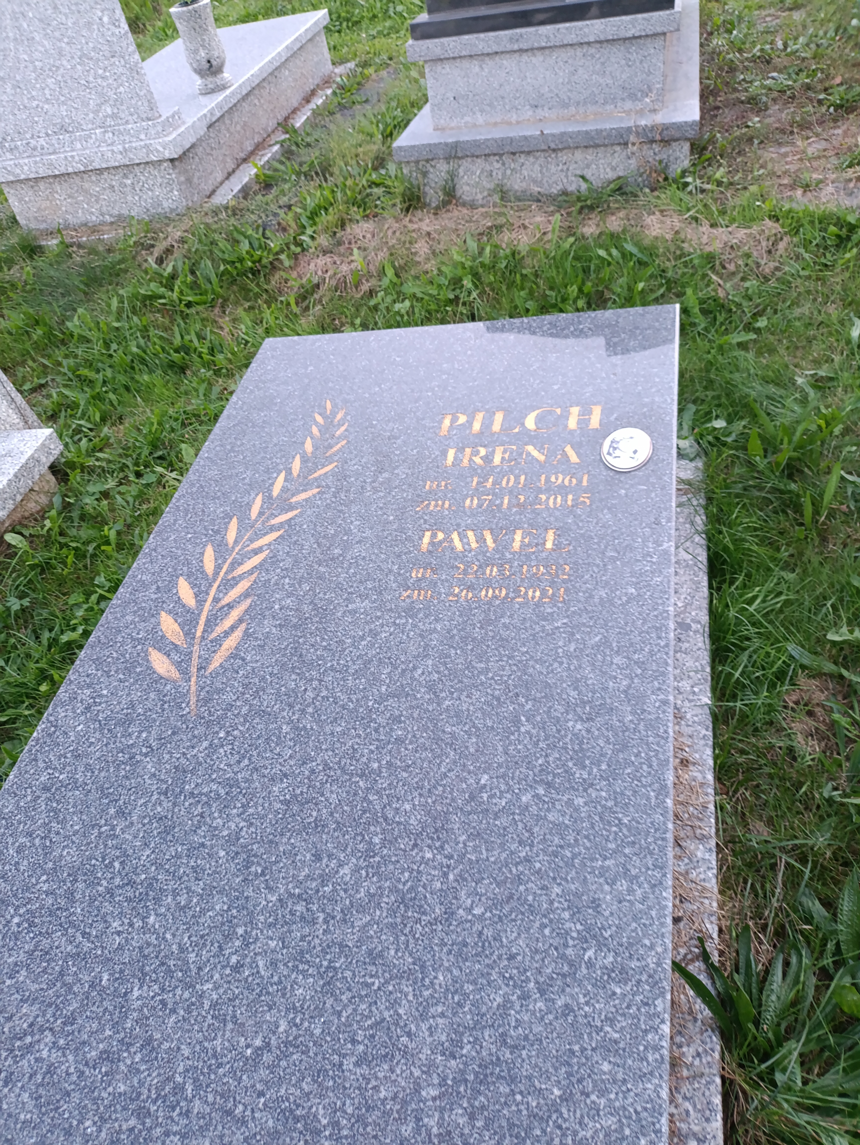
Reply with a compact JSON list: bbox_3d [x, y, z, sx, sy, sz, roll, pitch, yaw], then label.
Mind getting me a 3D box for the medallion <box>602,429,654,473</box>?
[{"bbox_3d":[0.347,-0.221,1.459,0.089,0.009,0.119,0,48,17],"label":"medallion"}]

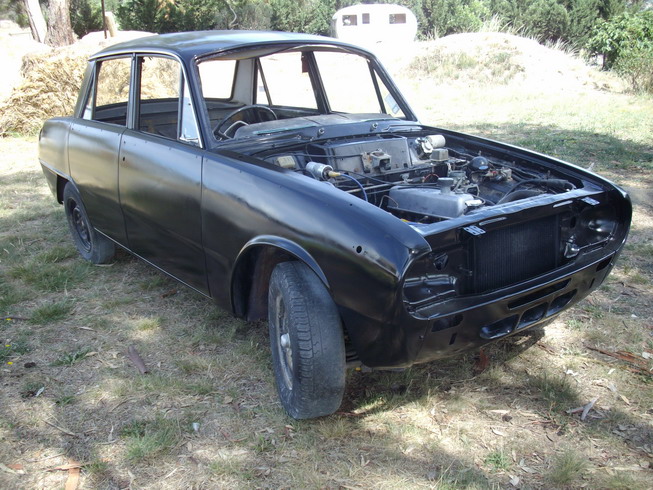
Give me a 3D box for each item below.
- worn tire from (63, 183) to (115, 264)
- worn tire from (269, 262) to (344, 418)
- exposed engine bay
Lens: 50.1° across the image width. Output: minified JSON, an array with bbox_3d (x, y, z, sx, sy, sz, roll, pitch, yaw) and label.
[{"bbox_3d":[-1.512,-0.160,4.484,0.165,0.585,0.585,-14,20,-34],"label":"worn tire"},{"bbox_3d":[-0.085,0.355,2.621,0.165,0.585,0.585,-7,18,-17],"label":"worn tire"},{"bbox_3d":[0.342,-0.161,2.906,1.080,0.430,1.050,-14,20,-34],"label":"exposed engine bay"}]

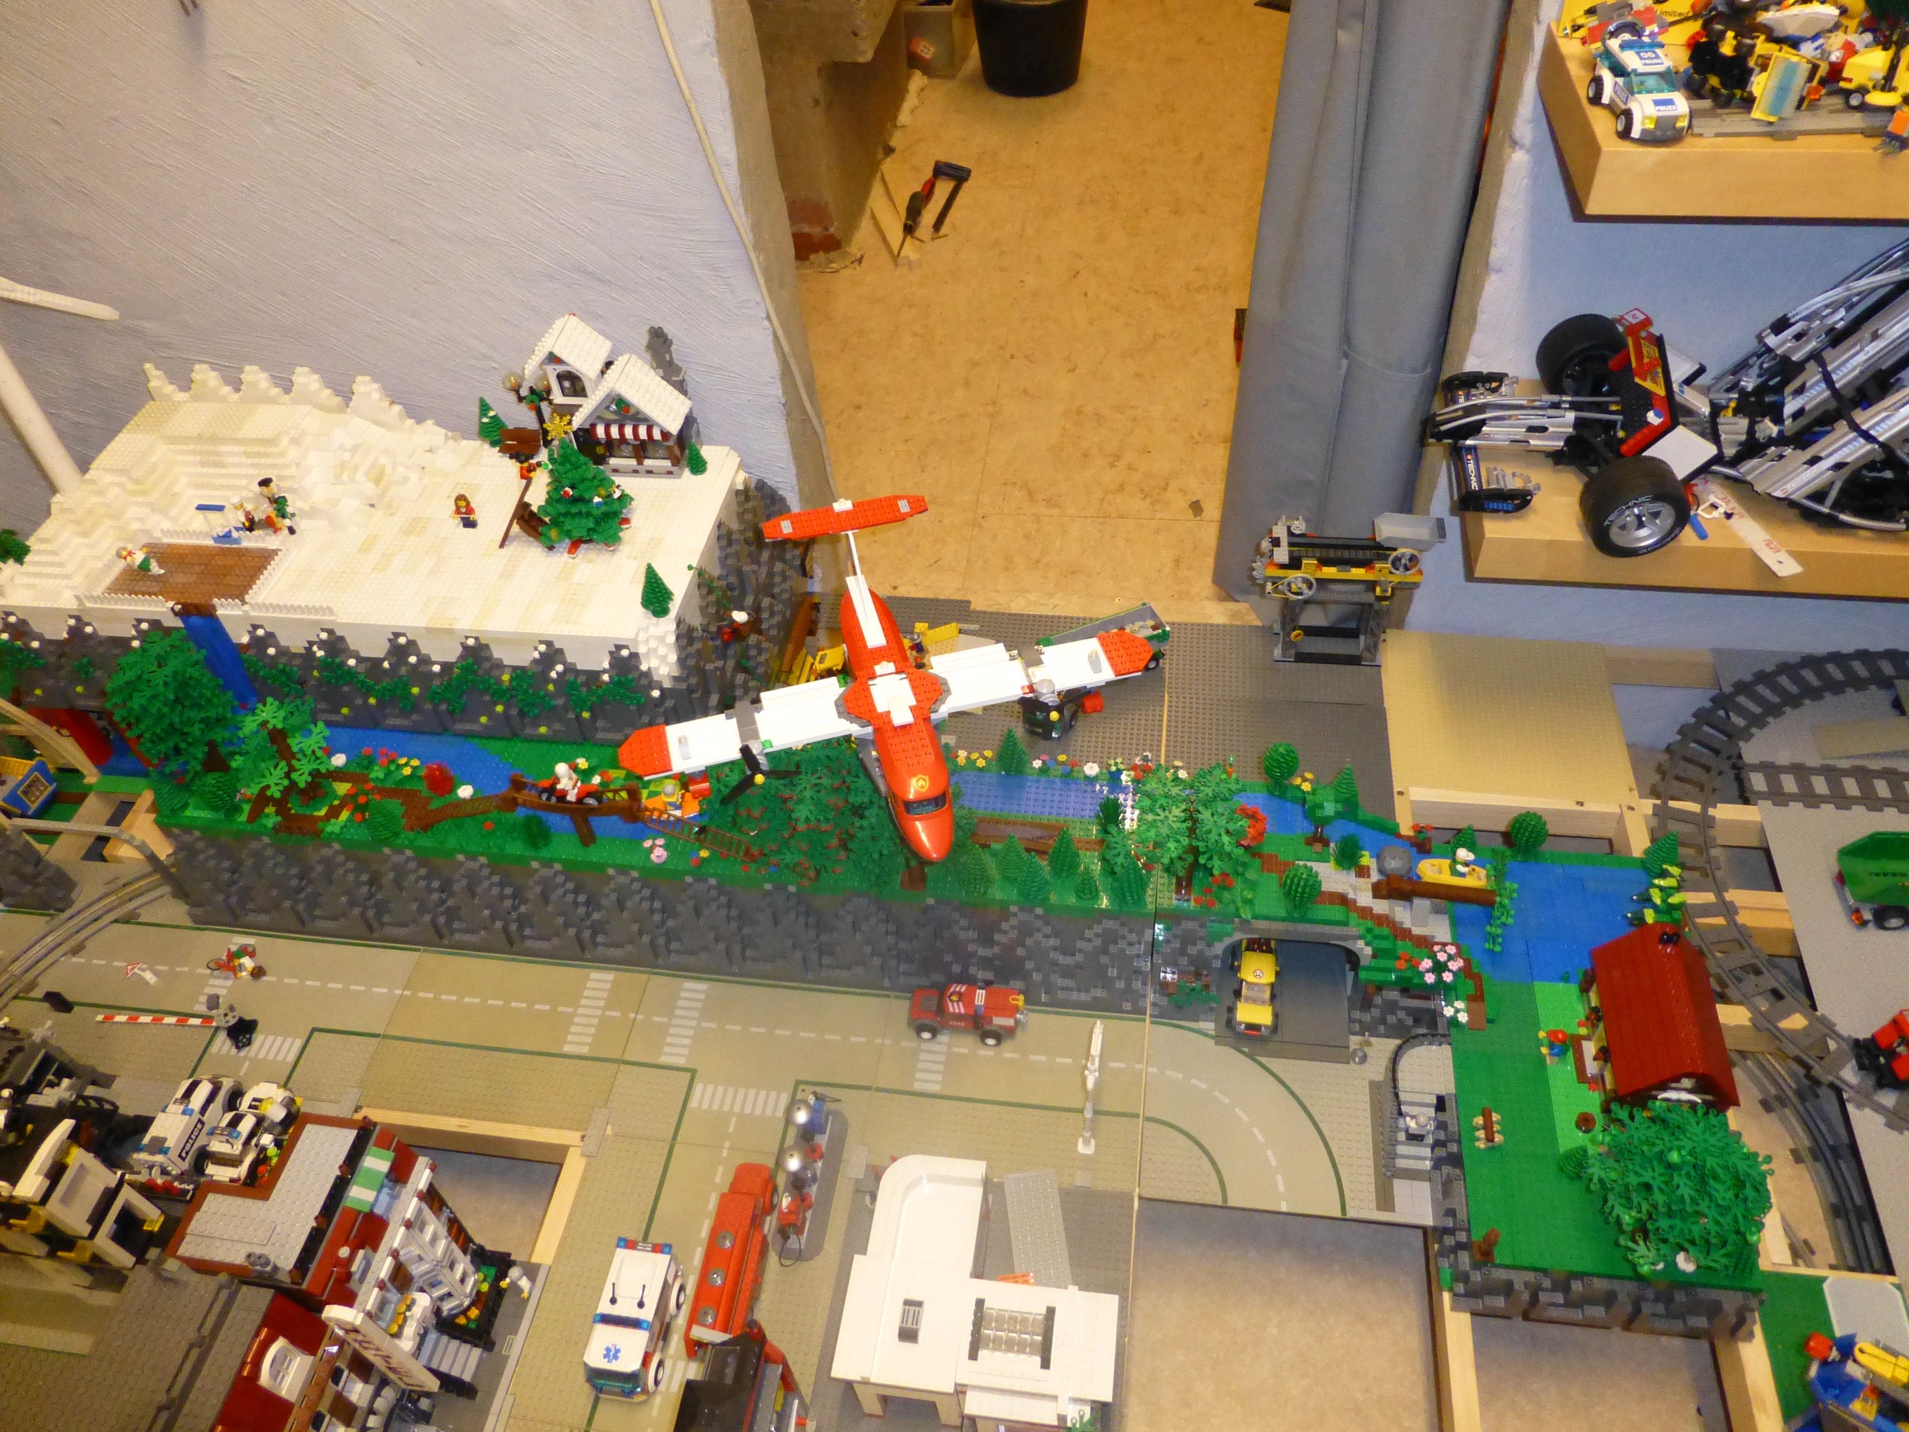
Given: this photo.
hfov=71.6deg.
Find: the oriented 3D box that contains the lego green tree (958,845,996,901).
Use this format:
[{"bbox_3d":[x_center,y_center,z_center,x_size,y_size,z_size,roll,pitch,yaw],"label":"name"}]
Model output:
[{"bbox_3d":[0.021,0.140,1.226,0.036,0.065,0.036,4,47,7],"label":"lego green tree"}]

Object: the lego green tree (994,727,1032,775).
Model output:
[{"bbox_3d":[0.059,0.033,1.330,0.032,0.062,0.032,4,48,8],"label":"lego green tree"}]

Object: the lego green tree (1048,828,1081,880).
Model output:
[{"bbox_3d":[0.104,0.127,1.241,0.032,0.063,0.032,4,48,8],"label":"lego green tree"}]

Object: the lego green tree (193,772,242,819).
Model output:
[{"bbox_3d":[-0.744,0.081,1.341,0.037,0.049,0.037,4,47,7],"label":"lego green tree"}]

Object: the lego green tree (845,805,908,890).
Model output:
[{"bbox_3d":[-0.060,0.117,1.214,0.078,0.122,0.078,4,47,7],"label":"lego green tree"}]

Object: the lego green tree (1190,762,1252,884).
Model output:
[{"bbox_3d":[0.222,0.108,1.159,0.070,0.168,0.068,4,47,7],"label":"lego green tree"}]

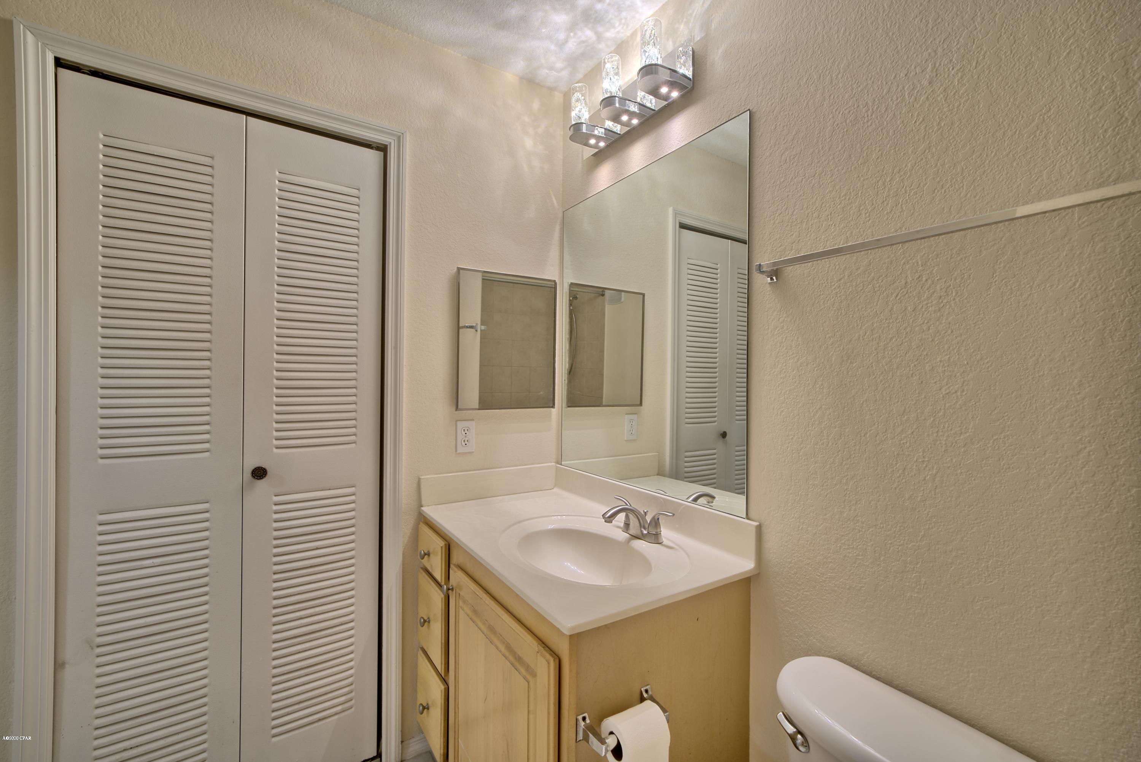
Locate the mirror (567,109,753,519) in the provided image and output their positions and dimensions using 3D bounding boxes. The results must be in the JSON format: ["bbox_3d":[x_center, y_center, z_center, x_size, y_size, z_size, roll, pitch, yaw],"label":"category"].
[{"bbox_3d":[0.199,-0.168,1.529,0.010,1.003,0.859,0,0,-33],"label":"mirror"}]

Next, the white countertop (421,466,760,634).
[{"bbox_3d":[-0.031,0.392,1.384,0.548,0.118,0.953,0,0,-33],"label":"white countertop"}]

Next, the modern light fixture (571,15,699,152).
[{"bbox_3d":[0.148,-0.905,1.496,0.140,0.195,0.527,0,0,-33],"label":"modern light fixture"}]

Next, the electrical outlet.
[{"bbox_3d":[-0.377,0.203,1.721,0.069,0.115,0.008,0,0,-33],"label":"electrical outlet"}]

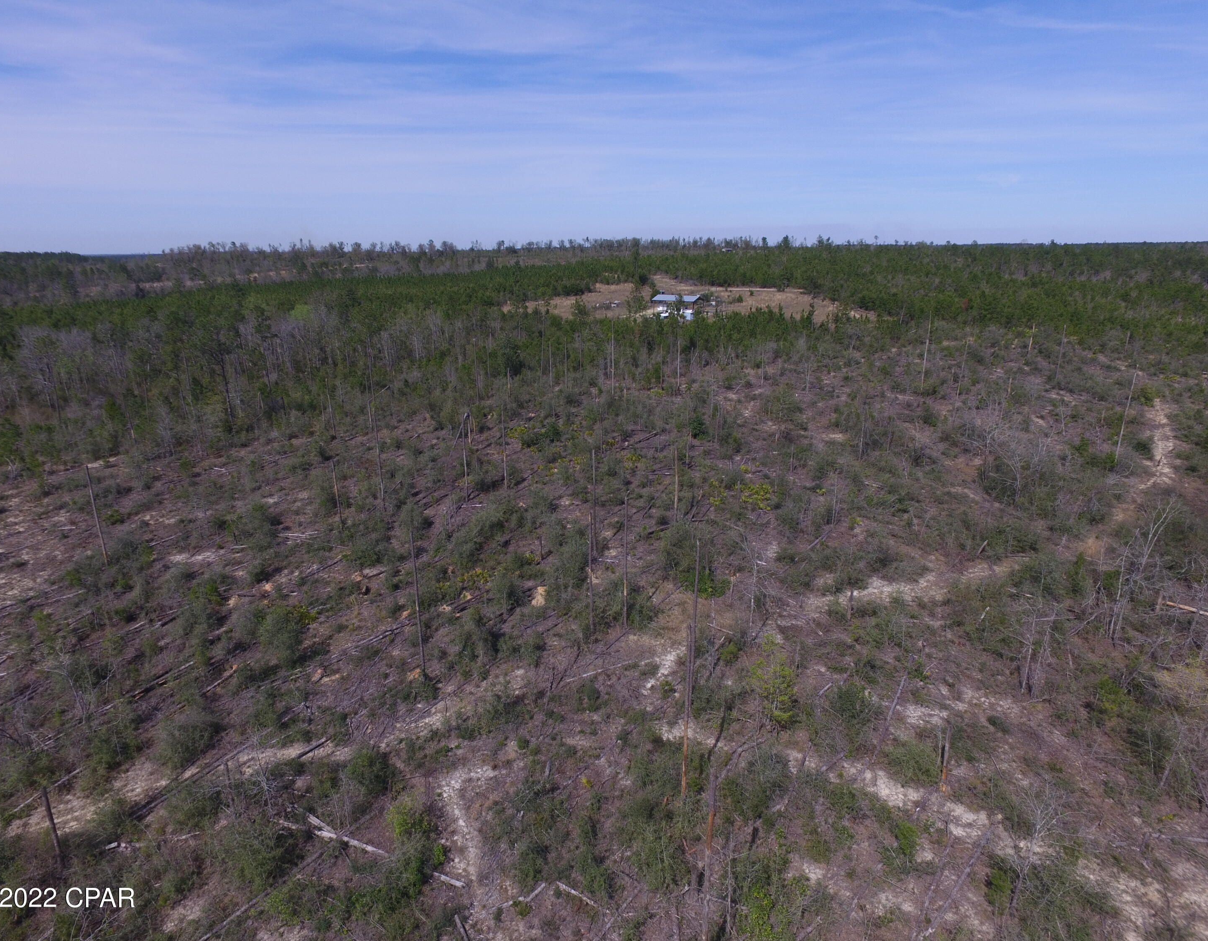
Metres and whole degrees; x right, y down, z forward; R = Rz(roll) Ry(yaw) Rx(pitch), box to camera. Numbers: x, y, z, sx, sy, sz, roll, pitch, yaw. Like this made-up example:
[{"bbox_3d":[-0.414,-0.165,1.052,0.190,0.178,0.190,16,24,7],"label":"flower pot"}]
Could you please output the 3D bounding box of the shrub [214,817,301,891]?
[{"bbox_3d":[-13.543,14.962,28.411,3.137,2.100,3.043,0,17,0],"label":"shrub"}]

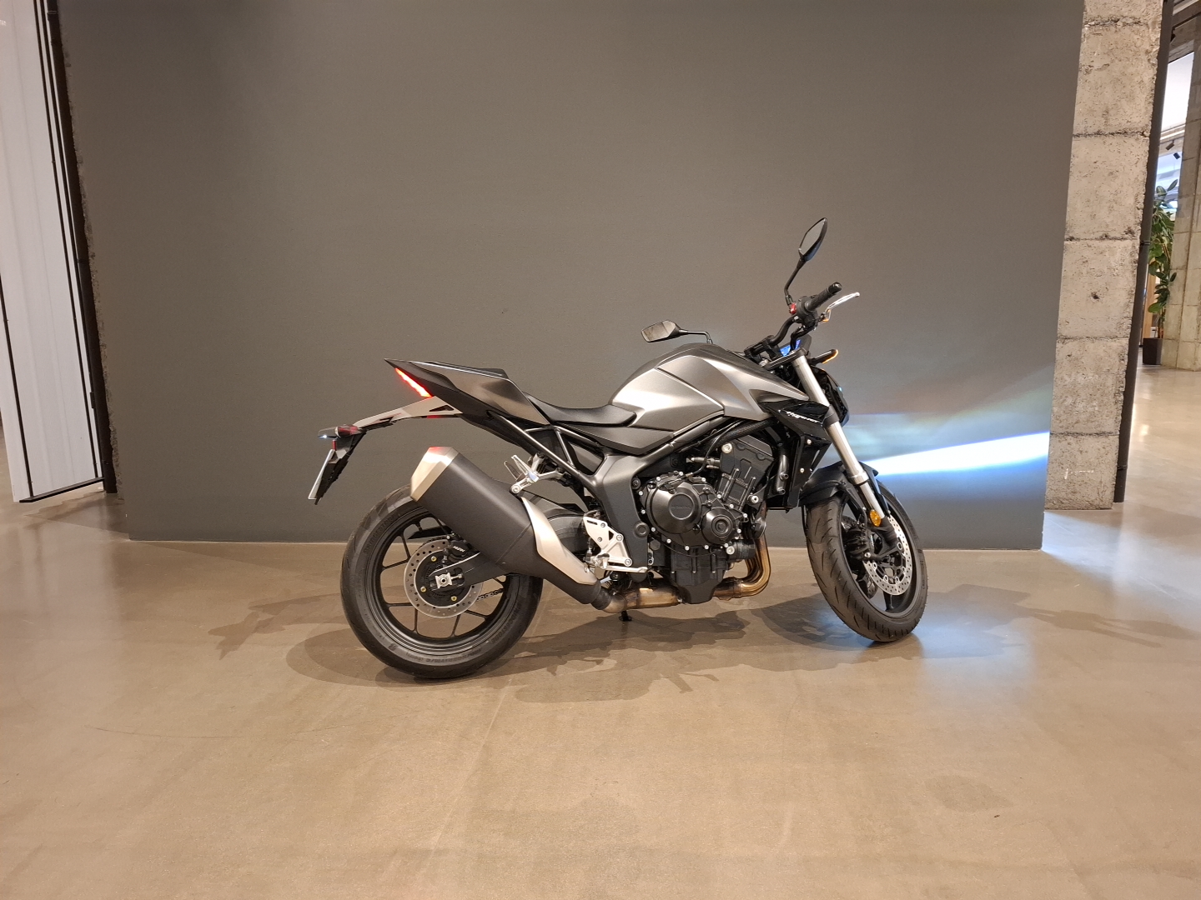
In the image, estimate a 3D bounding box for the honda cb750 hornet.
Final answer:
[{"bbox_3d":[0.120,-0.034,2.718,2.125,1.395,0.820,-3,10,-9],"label":"honda cb750 hornet"}]

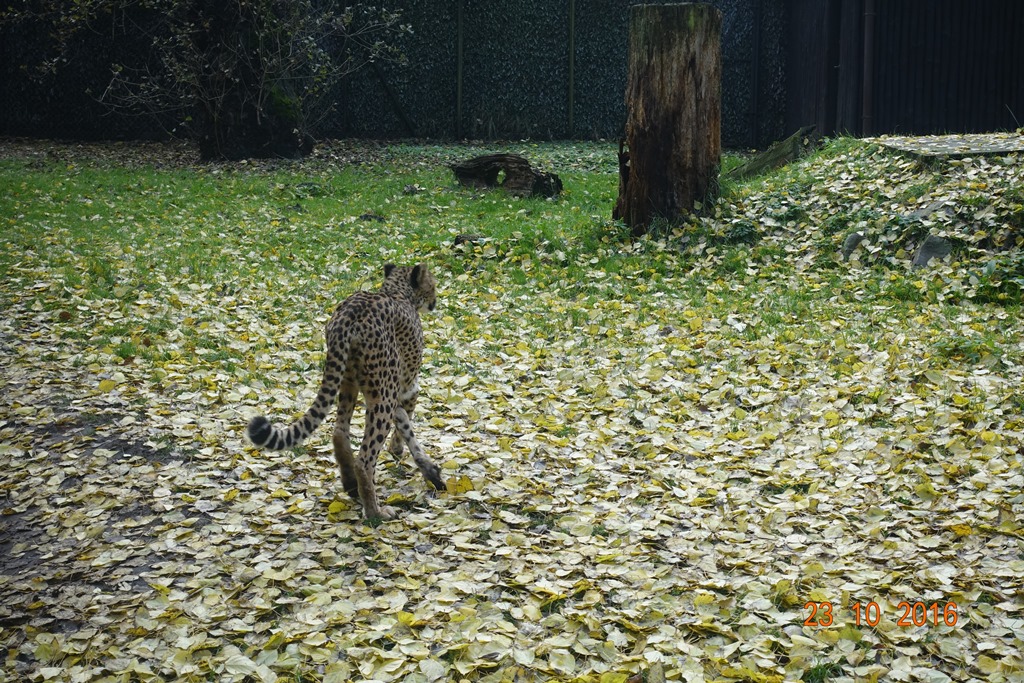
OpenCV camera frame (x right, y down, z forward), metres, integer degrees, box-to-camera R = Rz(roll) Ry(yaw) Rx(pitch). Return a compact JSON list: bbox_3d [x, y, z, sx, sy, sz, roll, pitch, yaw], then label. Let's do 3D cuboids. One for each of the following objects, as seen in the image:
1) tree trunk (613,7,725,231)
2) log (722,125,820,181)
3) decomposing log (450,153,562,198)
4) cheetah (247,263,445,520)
[{"bbox_3d":[1.206,-1.749,15.445,0.840,1.700,0.800,1,10,4],"label":"tree trunk"},{"bbox_3d":[2.418,-1.766,18.700,0.980,0.270,0.300,-27,1,19],"label":"log"},{"bbox_3d":[-0.050,-1.531,18.058,0.920,0.370,0.430,6,12,31],"label":"decomposing log"},{"bbox_3d":[-0.510,0.148,7.410,0.470,0.770,1.280,2,10,12],"label":"cheetah"}]

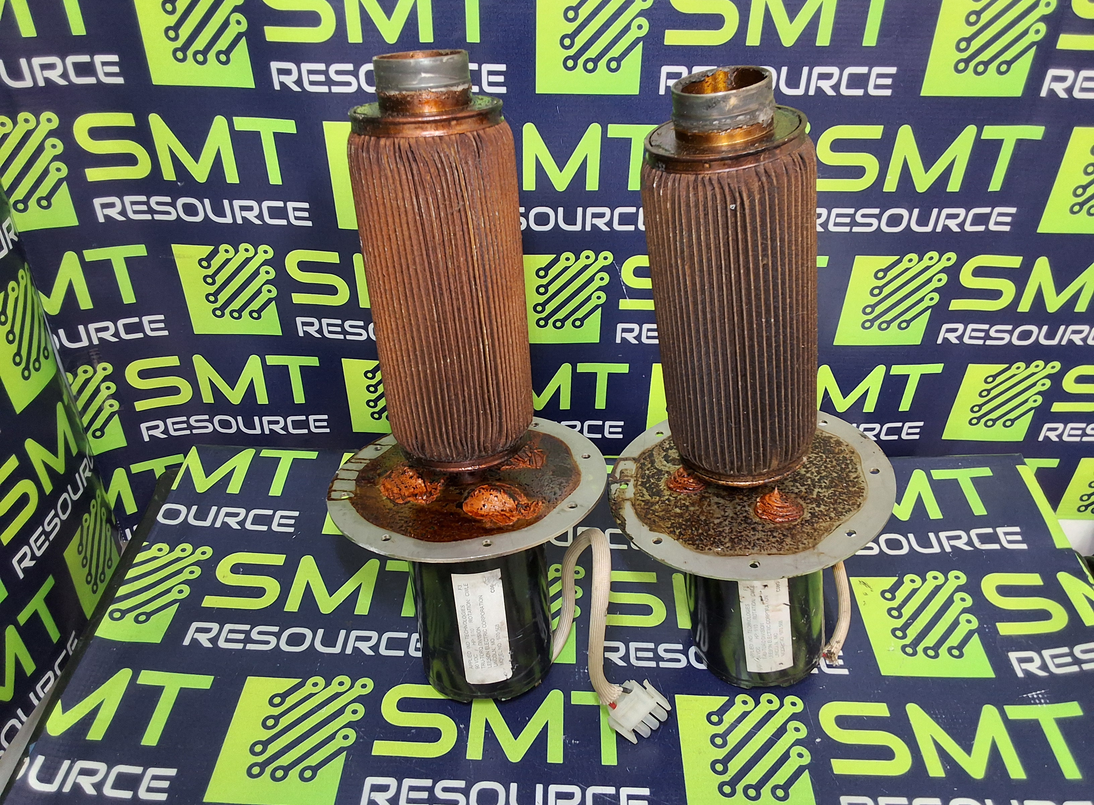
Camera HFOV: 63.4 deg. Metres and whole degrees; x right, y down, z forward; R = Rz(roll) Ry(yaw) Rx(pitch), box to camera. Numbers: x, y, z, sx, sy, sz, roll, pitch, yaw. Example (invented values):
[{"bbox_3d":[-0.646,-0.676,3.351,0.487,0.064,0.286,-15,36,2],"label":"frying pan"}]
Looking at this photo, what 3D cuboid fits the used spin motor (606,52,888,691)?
[{"bbox_3d":[0.089,0.006,0.404,0.133,0.301,0.133,-4,34,12],"label":"used spin motor"}]

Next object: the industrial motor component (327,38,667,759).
[{"bbox_3d":[-0.031,0.005,0.409,0.151,0.312,0.133,-7,26,-6],"label":"industrial motor component"}]

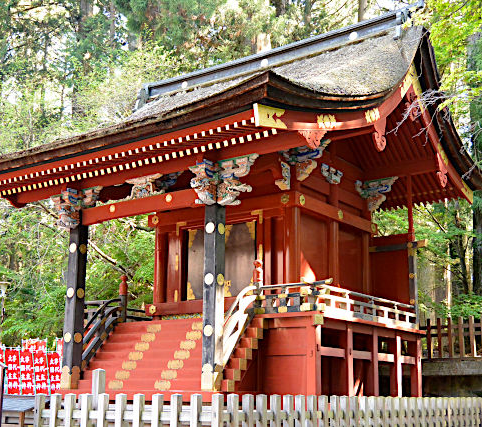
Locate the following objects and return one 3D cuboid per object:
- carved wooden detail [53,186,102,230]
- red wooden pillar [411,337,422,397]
[{"bbox_3d":[-3.059,-0.075,13.378,1.170,0.739,0.739,-9,-16,35],"label":"carved wooden detail"},{"bbox_3d":[3.496,3.081,14.566,0.154,1.188,0.155,-9,-16,35],"label":"red wooden pillar"}]

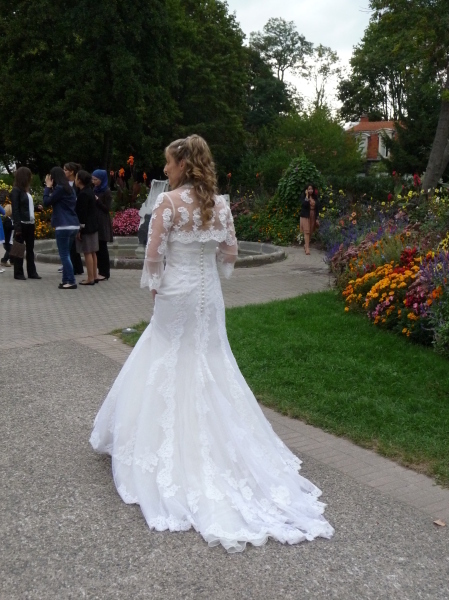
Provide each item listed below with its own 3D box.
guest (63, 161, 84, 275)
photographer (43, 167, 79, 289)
[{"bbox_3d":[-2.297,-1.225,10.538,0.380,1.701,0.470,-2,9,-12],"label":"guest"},{"bbox_3d":[-2.240,-0.972,9.464,0.500,1.660,0.500,5,10,27],"label":"photographer"}]

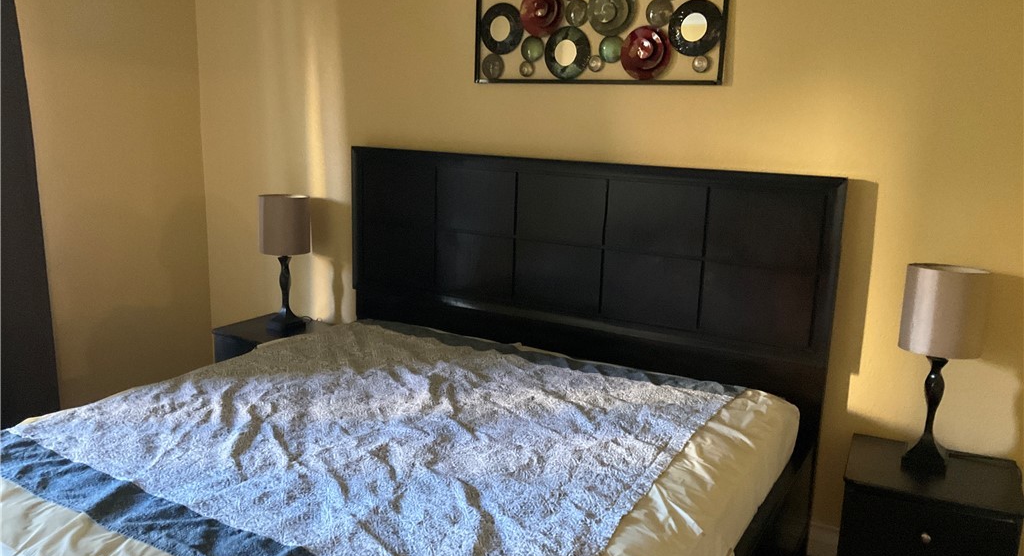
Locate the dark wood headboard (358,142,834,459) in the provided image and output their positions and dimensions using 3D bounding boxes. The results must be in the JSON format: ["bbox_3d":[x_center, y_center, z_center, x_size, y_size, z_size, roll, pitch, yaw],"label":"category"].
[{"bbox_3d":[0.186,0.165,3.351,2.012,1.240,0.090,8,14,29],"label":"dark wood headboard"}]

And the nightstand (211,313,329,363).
[{"bbox_3d":[-1.084,0.480,4.032,0.465,0.490,0.410,8,14,29],"label":"nightstand"}]

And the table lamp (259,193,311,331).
[{"bbox_3d":[-1.040,-0.066,3.947,0.222,0.615,0.222,1,12,0],"label":"table lamp"}]

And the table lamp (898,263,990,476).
[{"bbox_3d":[1.282,0.282,2.595,0.222,0.620,0.222,8,14,29],"label":"table lamp"}]

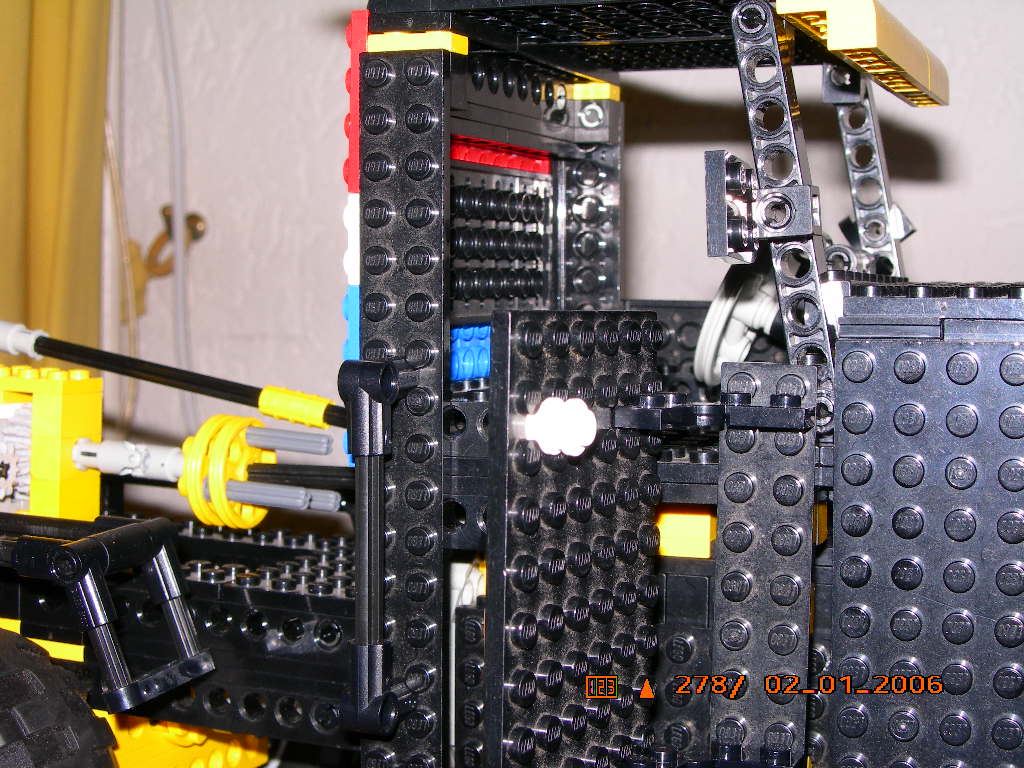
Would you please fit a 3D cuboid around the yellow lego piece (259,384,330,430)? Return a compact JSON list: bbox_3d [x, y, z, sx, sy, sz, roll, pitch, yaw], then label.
[{"bbox_3d":[-0.047,0.005,0.395,0.016,0.007,0.007,13,7,20],"label":"yellow lego piece"}]

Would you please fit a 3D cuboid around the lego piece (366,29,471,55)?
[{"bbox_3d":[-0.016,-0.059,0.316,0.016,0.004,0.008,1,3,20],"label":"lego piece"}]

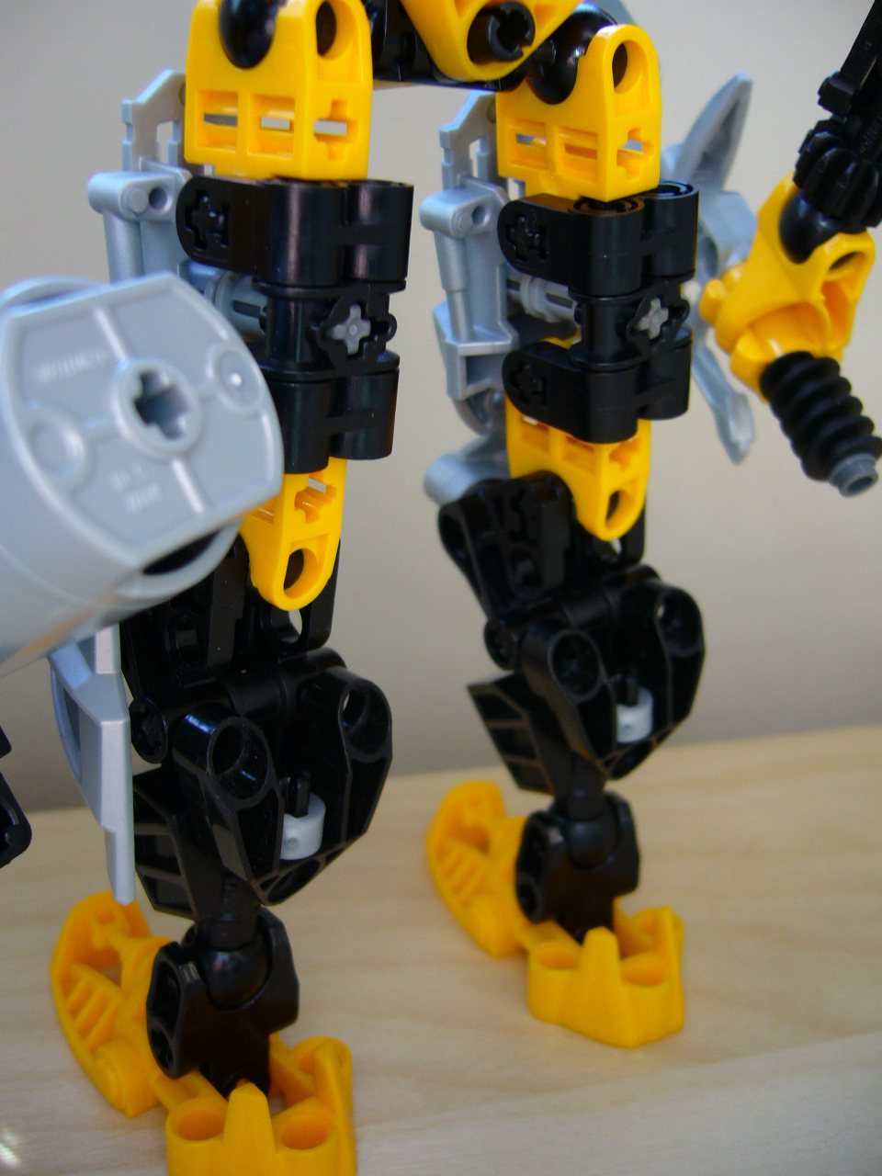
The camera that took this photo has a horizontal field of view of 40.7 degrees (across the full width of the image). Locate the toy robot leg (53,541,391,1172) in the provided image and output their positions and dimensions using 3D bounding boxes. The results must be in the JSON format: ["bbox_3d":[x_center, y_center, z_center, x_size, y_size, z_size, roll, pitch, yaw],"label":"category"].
[{"bbox_3d":[-0.025,0.023,0.125,0.027,0.065,0.045,-9,20,-31],"label":"toy robot leg"}]

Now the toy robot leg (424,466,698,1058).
[{"bbox_3d":[0.015,0.016,0.152,0.027,0.065,0.045,-9,20,-31],"label":"toy robot leg"}]

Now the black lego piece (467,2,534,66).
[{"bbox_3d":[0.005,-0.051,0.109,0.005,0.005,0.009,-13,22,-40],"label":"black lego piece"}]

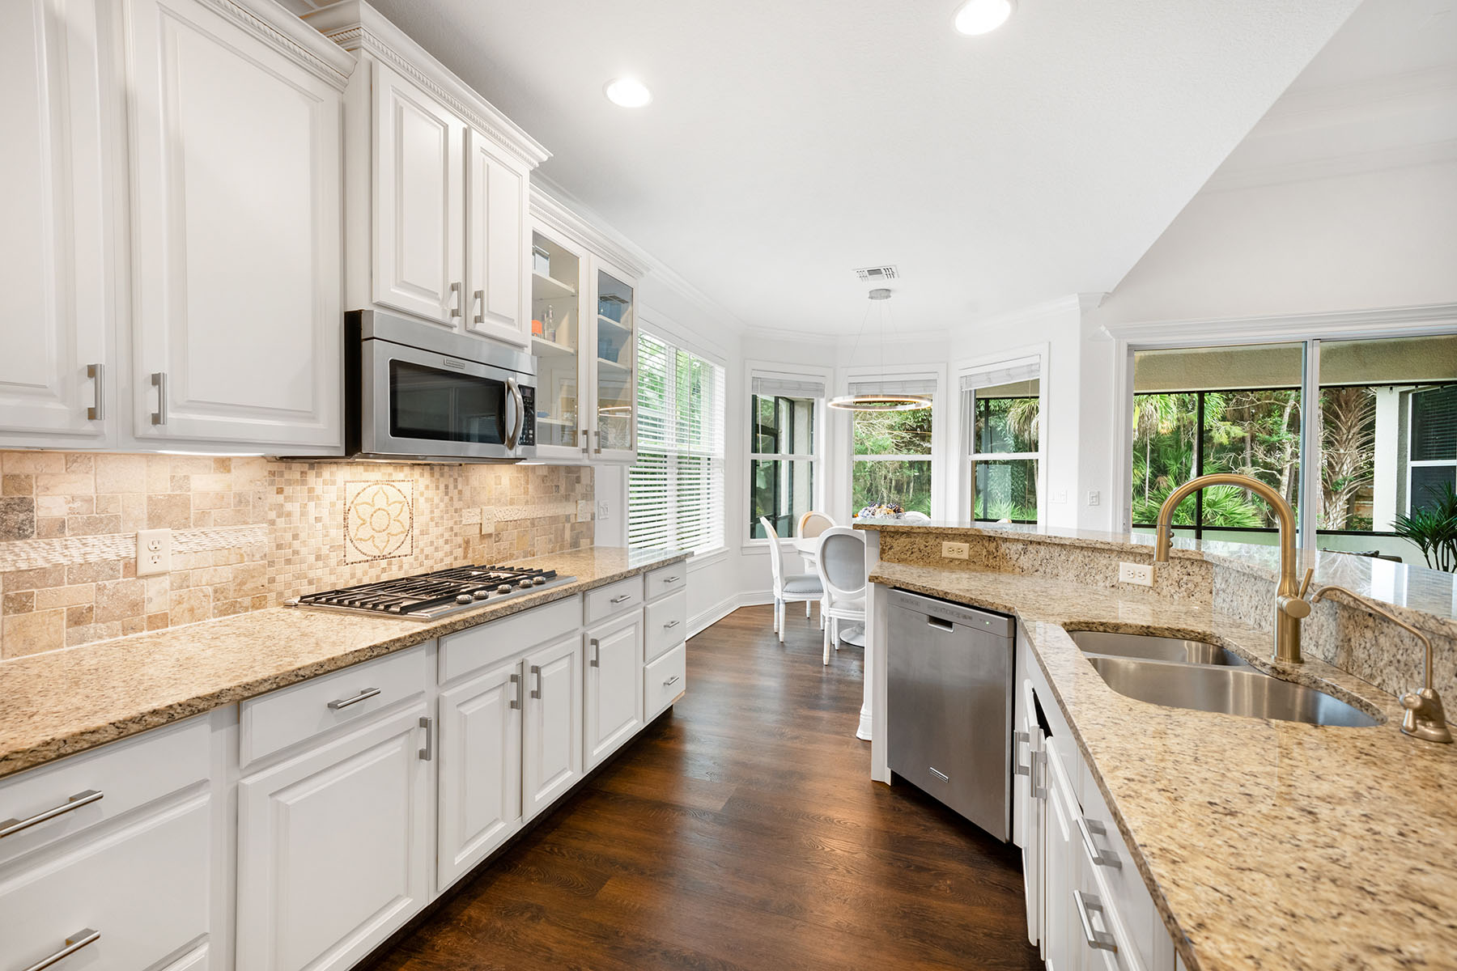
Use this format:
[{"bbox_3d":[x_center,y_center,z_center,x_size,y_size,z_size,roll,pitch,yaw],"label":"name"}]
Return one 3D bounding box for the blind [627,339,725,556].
[{"bbox_3d":[-0.344,-0.257,5.036,0.100,1.760,2.030,0,1,19],"label":"blind"}]

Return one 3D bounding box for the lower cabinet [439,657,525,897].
[{"bbox_3d":[-1.044,0.894,2.021,0.580,0.585,0.380,0,1,19],"label":"lower cabinet"}]

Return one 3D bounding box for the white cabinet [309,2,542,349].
[{"bbox_3d":[-1.094,-0.946,2.186,0.460,0.830,0.840,1,1,20],"label":"white cabinet"}]

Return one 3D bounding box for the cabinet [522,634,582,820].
[{"bbox_3d":[-0.921,0.890,2.381,0.580,0.585,0.382,0,1,19],"label":"cabinet"}]

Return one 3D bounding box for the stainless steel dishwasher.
[{"bbox_3d":[1.084,0.854,2.435,0.600,0.830,0.600,0,1,-27],"label":"stainless steel dishwasher"}]

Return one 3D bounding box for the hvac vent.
[{"bbox_3d":[1.098,-1.537,4.445,0.300,0.030,0.270,1,1,20],"label":"hvac vent"}]

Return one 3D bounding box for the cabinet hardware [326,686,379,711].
[{"bbox_3d":[-0.911,0.518,1.482,0.034,0.014,0.120,0,1,19],"label":"cabinet hardware"}]

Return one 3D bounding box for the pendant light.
[{"bbox_3d":[1.265,-1.158,5.069,0.870,0.990,0.870,0,1,0],"label":"pendant light"}]

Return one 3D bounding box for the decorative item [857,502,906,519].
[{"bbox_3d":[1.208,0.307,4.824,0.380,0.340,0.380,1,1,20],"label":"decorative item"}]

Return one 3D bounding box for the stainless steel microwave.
[{"bbox_3d":[-1.104,-0.315,2.210,0.430,0.420,0.760,1,1,20],"label":"stainless steel microwave"}]

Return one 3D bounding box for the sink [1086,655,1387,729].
[{"bbox_3d":[0.984,0.528,1.255,0.430,0.220,0.390,0,1,19],"label":"sink"}]

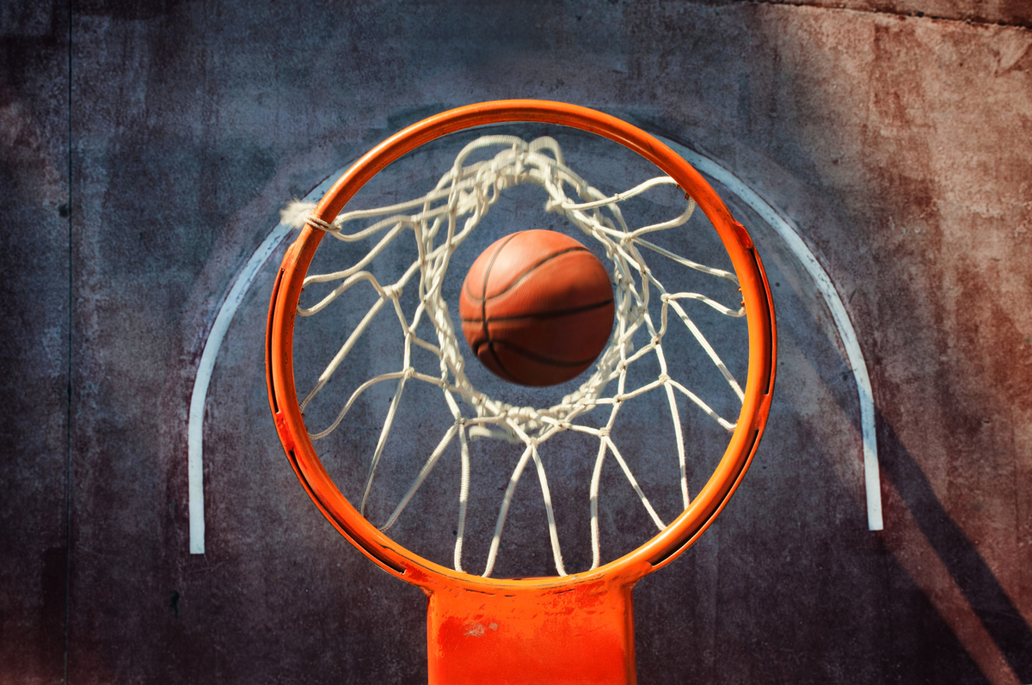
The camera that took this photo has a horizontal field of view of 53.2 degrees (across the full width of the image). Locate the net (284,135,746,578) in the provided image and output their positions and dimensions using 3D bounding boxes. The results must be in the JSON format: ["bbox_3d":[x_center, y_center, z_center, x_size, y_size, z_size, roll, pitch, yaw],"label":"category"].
[{"bbox_3d":[0.006,0.018,1.205,0.460,0.400,0.470,0,84,0],"label":"net"}]

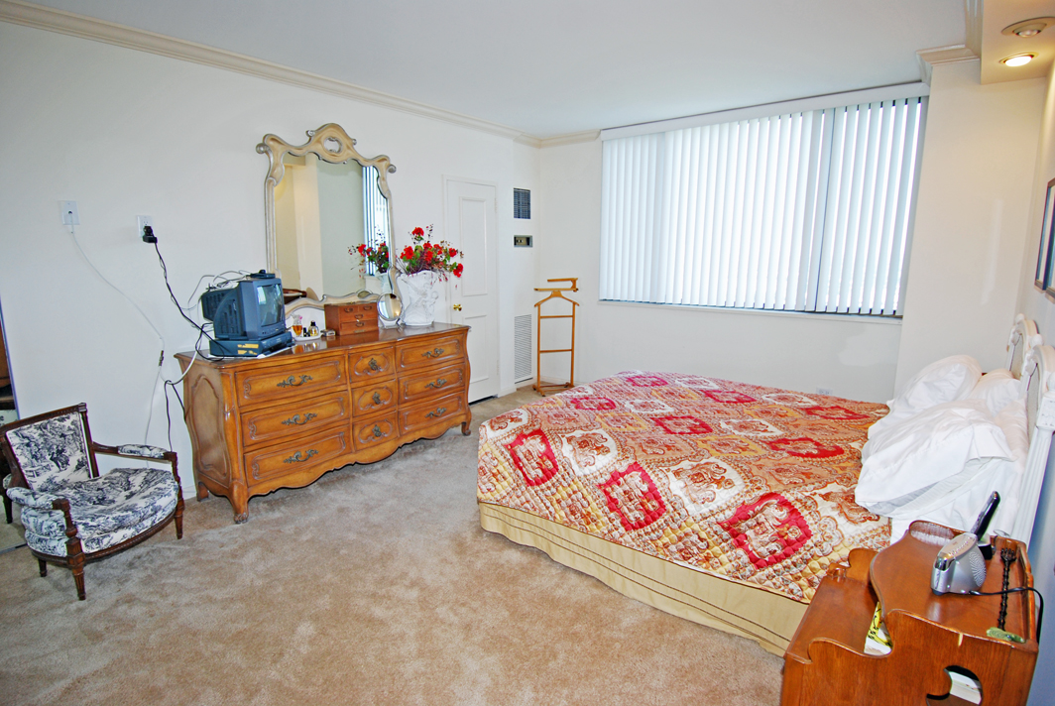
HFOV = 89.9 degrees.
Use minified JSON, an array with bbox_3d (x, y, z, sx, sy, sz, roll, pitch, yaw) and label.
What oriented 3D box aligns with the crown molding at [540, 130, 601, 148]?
[{"bbox_3d":[0.379,-2.099,5.156,0.700,0.100,0.090,8,14,37],"label":"crown molding"}]

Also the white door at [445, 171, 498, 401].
[{"bbox_3d":[-0.494,-0.520,4.913,0.050,2.050,0.630,8,14,37],"label":"white door"}]

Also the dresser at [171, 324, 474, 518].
[{"bbox_3d":[-1.214,0.336,3.618,0.547,0.853,1.836,8,14,37],"label":"dresser"}]

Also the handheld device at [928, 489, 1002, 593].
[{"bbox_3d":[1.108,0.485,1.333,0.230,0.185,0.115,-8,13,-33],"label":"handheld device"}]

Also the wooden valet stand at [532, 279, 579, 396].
[{"bbox_3d":[0.288,-0.173,5.352,0.455,1.150,0.290,-4,12,-16],"label":"wooden valet stand"}]

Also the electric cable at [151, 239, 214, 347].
[{"bbox_3d":[-1.900,-0.337,2.978,0.120,0.600,0.230,8,14,37],"label":"electric cable"}]

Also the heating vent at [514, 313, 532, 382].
[{"bbox_3d":[-0.031,-0.045,5.690,0.020,0.720,0.315,8,14,37],"label":"heating vent"}]

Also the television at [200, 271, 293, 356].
[{"bbox_3d":[-1.682,-0.226,3.139,0.370,0.430,0.360,1,11,7],"label":"television"}]

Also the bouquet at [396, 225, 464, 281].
[{"bbox_3d":[-0.764,-0.787,4.130,0.380,0.420,0.480,8,14,37],"label":"bouquet"}]

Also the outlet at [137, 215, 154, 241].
[{"bbox_3d":[-2.043,-0.674,2.831,0.014,0.116,0.070,8,14,37],"label":"outlet"}]

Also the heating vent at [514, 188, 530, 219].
[{"bbox_3d":[-0.045,-1.495,5.308,0.025,0.280,0.277,8,14,37],"label":"heating vent"}]

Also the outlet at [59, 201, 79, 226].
[{"bbox_3d":[-2.232,-0.684,2.581,0.012,0.116,0.070,8,14,37],"label":"outlet"}]

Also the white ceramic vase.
[{"bbox_3d":[-0.846,-0.427,4.152,0.290,0.430,0.310,-1,11,0],"label":"white ceramic vase"}]

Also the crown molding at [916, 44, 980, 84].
[{"bbox_3d":[2.560,-1.744,3.215,0.300,0.100,0.540,8,14,37],"label":"crown molding"}]

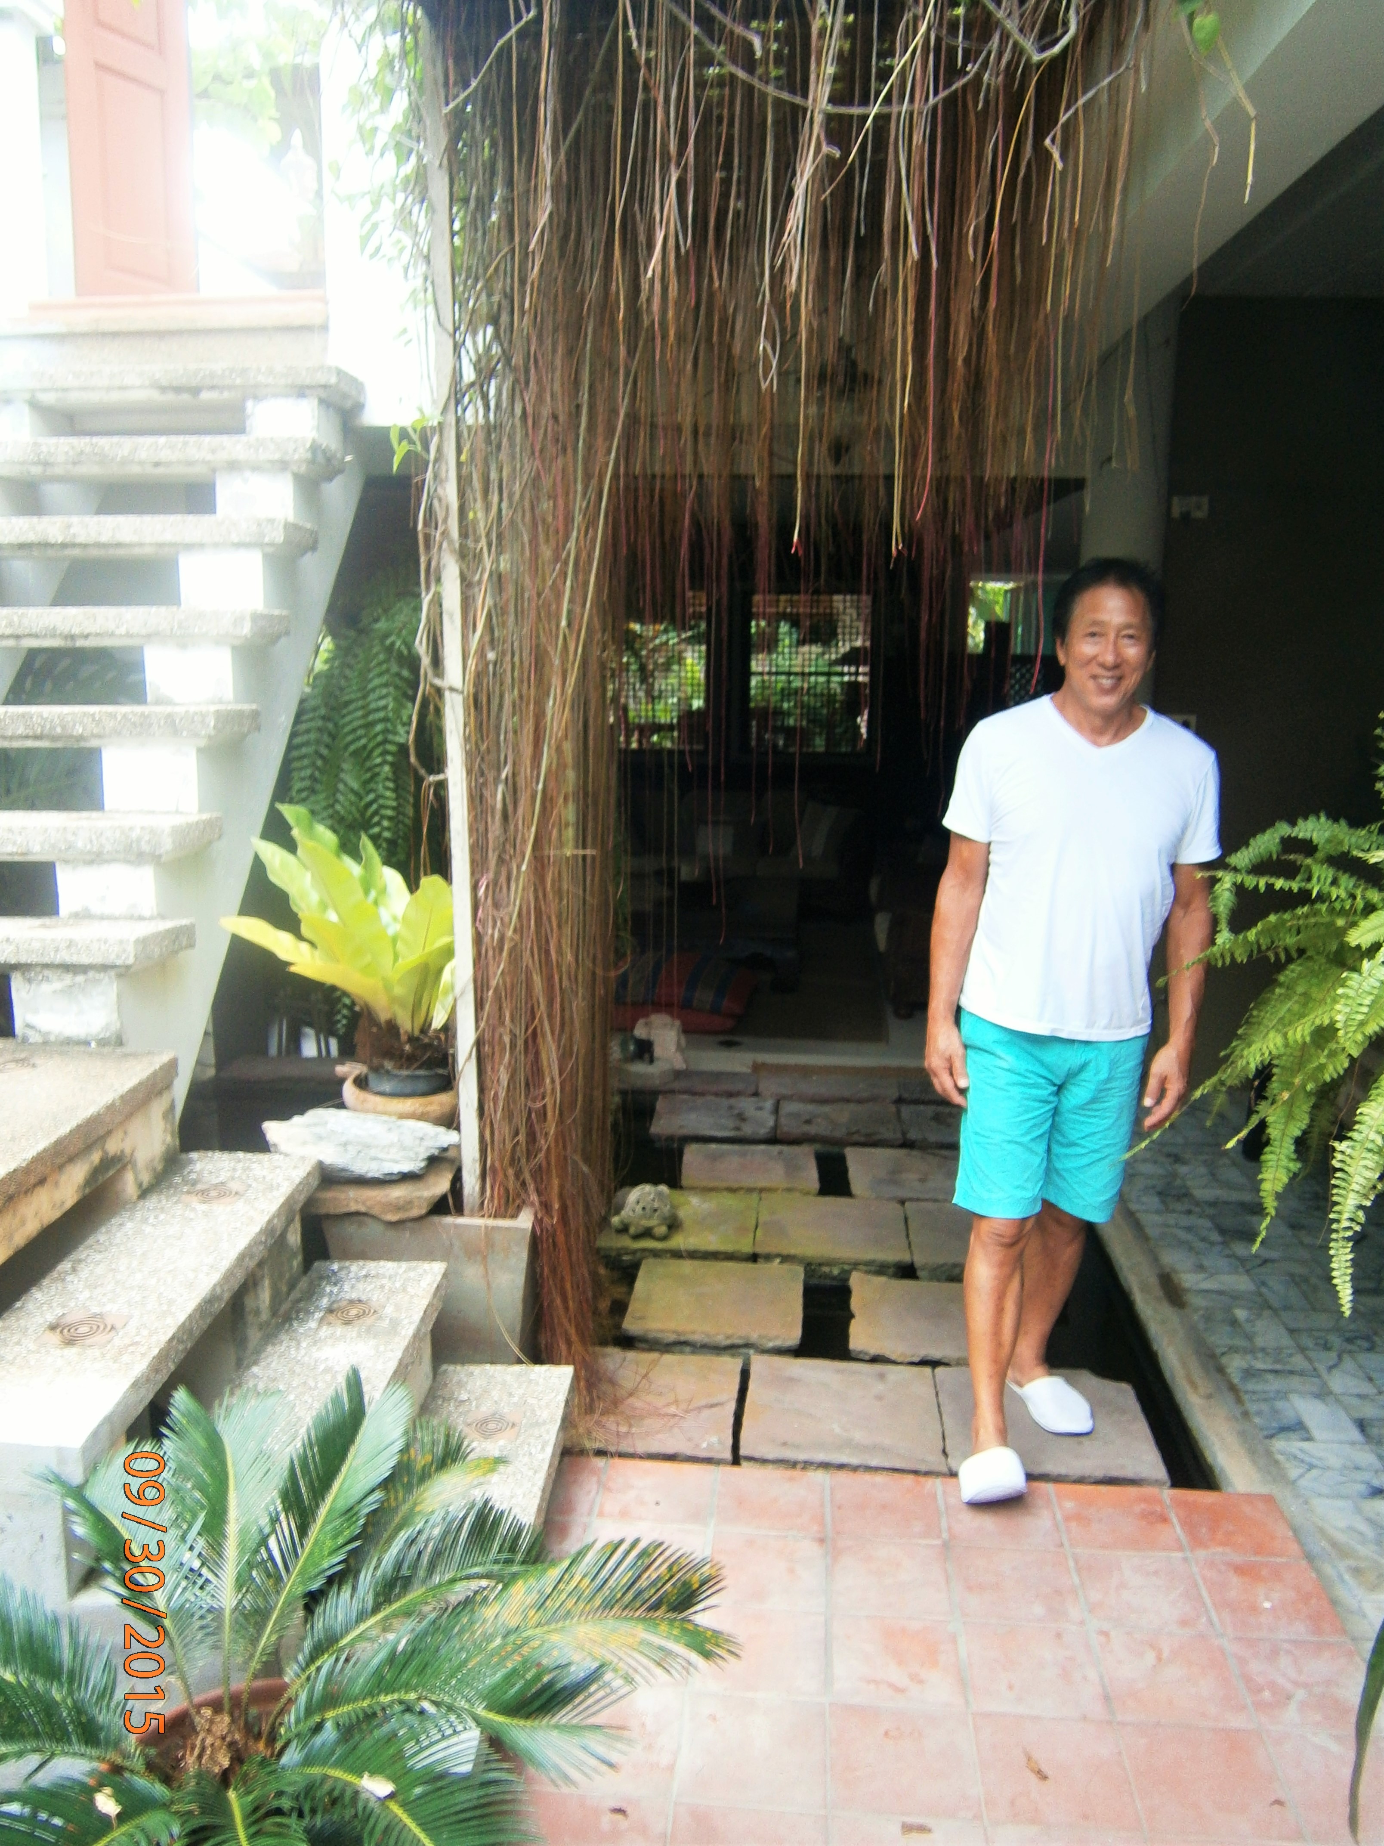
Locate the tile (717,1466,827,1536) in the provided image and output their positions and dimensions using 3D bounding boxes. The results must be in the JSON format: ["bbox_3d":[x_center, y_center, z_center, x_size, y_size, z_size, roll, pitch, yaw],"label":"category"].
[{"bbox_3d":[0.147,1.068,2.550,0.198,0.015,0.190,1,10,6],"label":"tile"}]

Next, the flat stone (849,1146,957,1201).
[{"bbox_3d":[0.685,0.790,4.213,0.405,0.060,0.405,1,10,6],"label":"flat stone"}]

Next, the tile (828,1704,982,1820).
[{"bbox_3d":[0.293,1.176,1.939,0.198,0.015,0.194,1,10,6],"label":"tile"}]

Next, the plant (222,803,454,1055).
[{"bbox_3d":[-0.837,0.016,3.419,0.620,0.580,0.600,1,11,5],"label":"plant"}]

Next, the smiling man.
[{"bbox_3d":[0.716,0.183,2.600,0.550,1.690,0.430,2,11,12],"label":"smiling man"}]

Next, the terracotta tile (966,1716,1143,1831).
[{"bbox_3d":[0.507,1.203,1.952,0.200,0.020,0.198,1,11,5],"label":"terracotta tile"}]

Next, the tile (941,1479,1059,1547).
[{"bbox_3d":[0.554,1.072,2.500,0.197,0.020,0.194,1,11,5],"label":"tile"}]

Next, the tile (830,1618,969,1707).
[{"bbox_3d":[0.313,1.141,2.137,0.198,0.015,0.194,1,10,6],"label":"tile"}]

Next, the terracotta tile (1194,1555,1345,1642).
[{"bbox_3d":[0.944,1.112,2.275,0.191,0.015,0.194,1,10,6],"label":"terracotta tile"}]

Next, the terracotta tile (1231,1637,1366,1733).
[{"bbox_3d":[0.920,1.148,2.069,0.190,0.020,0.198,1,10,5],"label":"terracotta tile"}]

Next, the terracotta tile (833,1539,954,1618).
[{"bbox_3d":[0.337,1.125,2.367,0.200,0.020,0.198,1,11,5],"label":"terracotta tile"}]

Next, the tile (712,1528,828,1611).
[{"bbox_3d":[0.125,1.103,2.345,0.197,0.020,0.194,1,11,5],"label":"tile"}]

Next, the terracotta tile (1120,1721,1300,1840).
[{"bbox_3d":[0.705,1.180,1.892,0.198,0.020,0.198,1,10,5],"label":"terracotta tile"}]

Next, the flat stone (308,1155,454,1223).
[{"bbox_3d":[-0.683,0.571,3.077,0.310,0.065,0.290,1,11,5],"label":"flat stone"}]

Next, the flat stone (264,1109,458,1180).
[{"bbox_3d":[-0.759,0.503,3.193,0.450,0.095,0.240,1,11,5],"label":"flat stone"}]

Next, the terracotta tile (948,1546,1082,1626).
[{"bbox_3d":[0.537,1.108,2.314,0.198,0.015,0.194,1,10,6],"label":"terracotta tile"}]

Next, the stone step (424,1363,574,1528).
[{"bbox_3d":[-0.385,0.991,2.280,0.262,0.062,0.957,0,10,3],"label":"stone step"}]

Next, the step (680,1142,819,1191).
[{"bbox_3d":[0.178,0.766,4.241,0.405,0.050,0.390,1,10,5],"label":"step"}]

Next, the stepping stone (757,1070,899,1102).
[{"bbox_3d":[0.499,0.617,5.072,0.510,0.050,0.280,1,10,5],"label":"stepping stone"}]

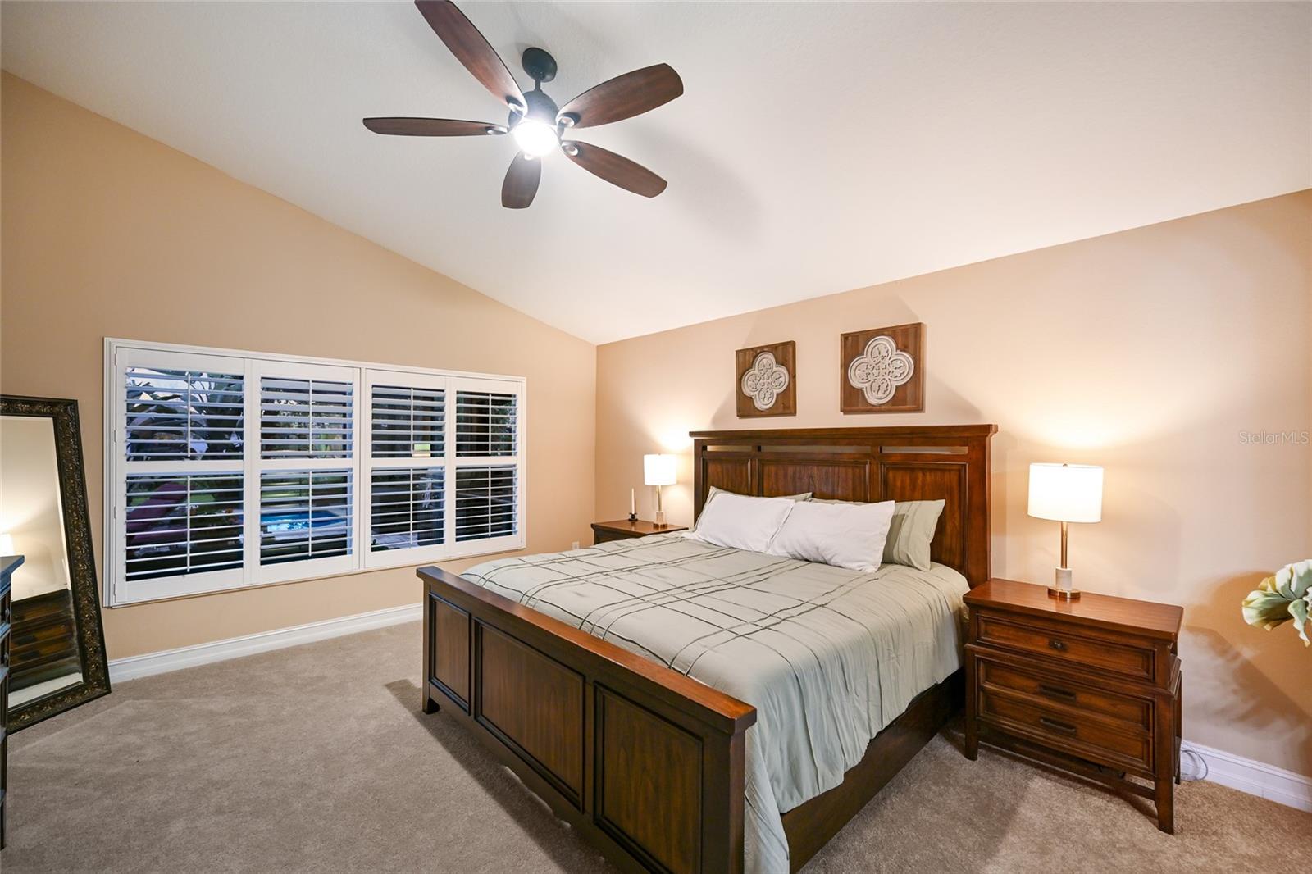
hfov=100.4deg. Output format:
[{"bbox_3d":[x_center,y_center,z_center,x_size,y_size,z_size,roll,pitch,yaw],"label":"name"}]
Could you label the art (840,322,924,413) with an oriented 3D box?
[{"bbox_3d":[1.365,-0.403,3.324,0.035,0.500,0.502,1,-1,-42],"label":"art"}]

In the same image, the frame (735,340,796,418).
[{"bbox_3d":[0.795,-0.402,3.953,0.035,0.506,0.508,1,-1,-42],"label":"frame"}]

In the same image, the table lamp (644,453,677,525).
[{"bbox_3d":[0.034,0.449,4.542,0.268,0.605,0.268,0,-1,0],"label":"table lamp"}]

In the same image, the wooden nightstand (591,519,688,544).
[{"bbox_3d":[-0.149,1.113,4.581,0.465,0.724,0.700,1,-1,-42],"label":"wooden nightstand"}]

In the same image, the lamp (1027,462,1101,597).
[{"bbox_3d":[1.856,0.420,2.482,0.268,0.594,0.268,1,-1,-42],"label":"lamp"}]

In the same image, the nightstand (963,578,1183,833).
[{"bbox_3d":[1.784,1.075,2.354,0.465,0.724,0.700,1,-1,-44],"label":"nightstand"}]

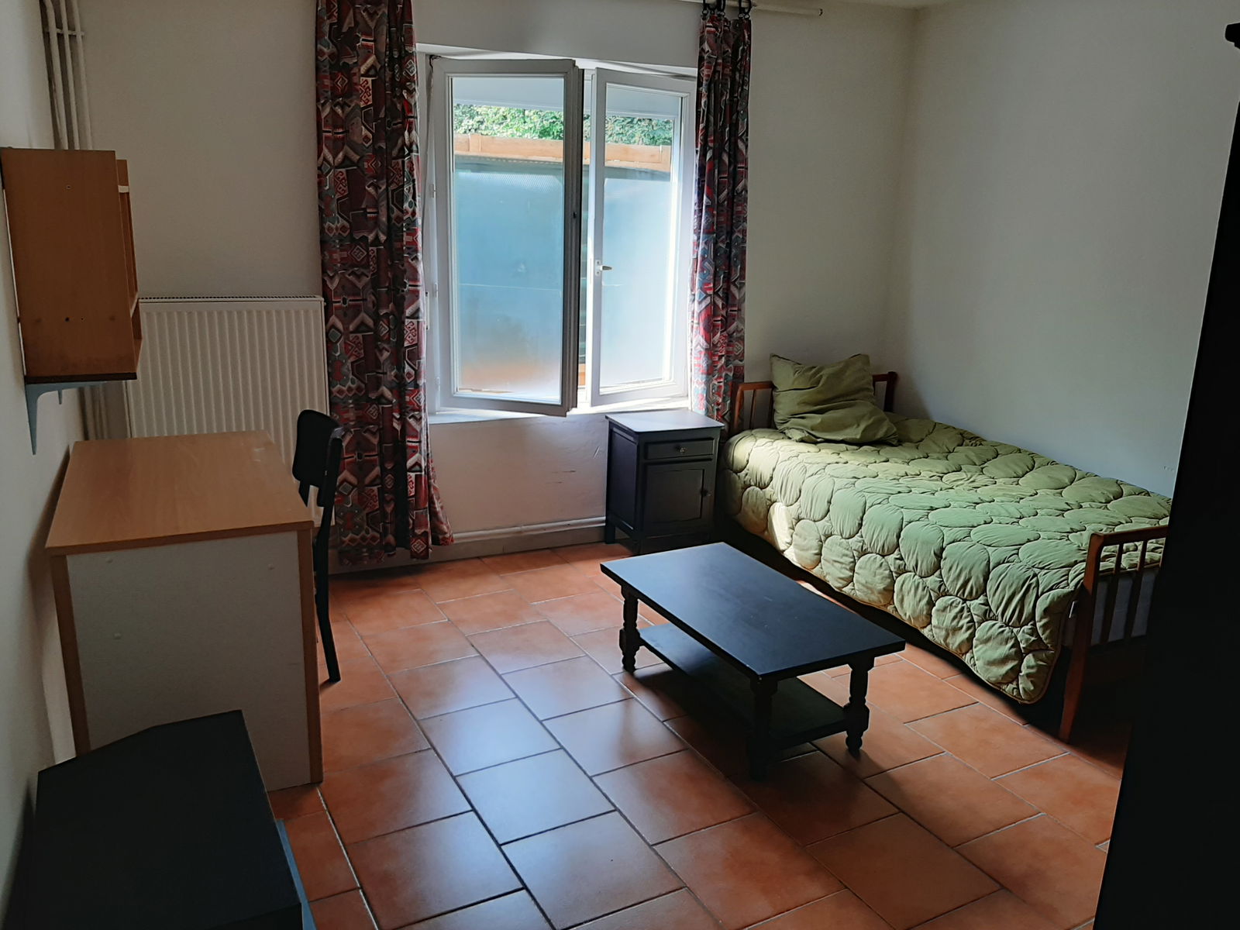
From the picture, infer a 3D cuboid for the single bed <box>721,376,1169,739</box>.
[{"bbox_3d":[1.401,0.193,3.859,0.993,0.776,2.102,-4,15,-23],"label":"single bed"}]

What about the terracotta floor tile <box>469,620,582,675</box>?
[{"bbox_3d":[-0.340,0.658,3.354,0.332,0.010,0.327,-7,17,-29],"label":"terracotta floor tile"}]

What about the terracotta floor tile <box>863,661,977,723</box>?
[{"bbox_3d":[0.964,0.772,3.167,0.335,0.010,0.335,-6,16,-28],"label":"terracotta floor tile"}]

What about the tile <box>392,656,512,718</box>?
[{"bbox_3d":[-0.555,0.730,3.058,0.332,0.010,0.327,-7,17,-29],"label":"tile"}]

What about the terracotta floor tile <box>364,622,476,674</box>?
[{"bbox_3d":[-0.716,0.652,3.336,0.332,0.010,0.327,-7,17,-29],"label":"terracotta floor tile"}]

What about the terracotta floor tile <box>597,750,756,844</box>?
[{"bbox_3d":[0.144,0.904,2.556,0.335,0.010,0.335,-6,16,-28],"label":"terracotta floor tile"}]

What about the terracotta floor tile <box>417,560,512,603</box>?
[{"bbox_3d":[-0.687,0.510,4.003,0.335,0.010,0.335,-6,16,-28],"label":"terracotta floor tile"}]

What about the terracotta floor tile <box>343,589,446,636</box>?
[{"bbox_3d":[-0.881,0.578,3.636,0.332,0.012,0.332,-6,16,-28],"label":"terracotta floor tile"}]

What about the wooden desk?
[{"bbox_3d":[-1.284,0.393,2.777,0.575,0.740,1.095,-5,16,-26],"label":"wooden desk"}]

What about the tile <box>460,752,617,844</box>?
[{"bbox_3d":[-0.233,0.886,2.502,0.332,0.010,0.327,-7,17,-29],"label":"tile"}]

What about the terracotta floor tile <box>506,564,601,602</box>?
[{"bbox_3d":[-0.306,0.517,4.018,0.335,0.010,0.335,-6,16,-28],"label":"terracotta floor tile"}]

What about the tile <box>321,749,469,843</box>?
[{"bbox_3d":[-0.608,0.879,2.483,0.332,0.012,0.332,-6,16,-28],"label":"tile"}]

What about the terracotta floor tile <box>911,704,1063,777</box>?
[{"bbox_3d":[1.115,0.837,2.843,0.332,0.010,0.327,-7,17,-29],"label":"terracotta floor tile"}]

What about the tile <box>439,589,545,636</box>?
[{"bbox_3d":[-0.501,0.580,3.632,0.332,0.010,0.327,-7,17,-29],"label":"tile"}]

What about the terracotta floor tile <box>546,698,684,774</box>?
[{"bbox_3d":[-0.016,0.818,2.804,0.332,0.012,0.332,-6,16,-28],"label":"terracotta floor tile"}]

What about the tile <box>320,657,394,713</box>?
[{"bbox_3d":[-0.944,0.736,3.092,0.335,0.010,0.335,-6,16,-28],"label":"tile"}]

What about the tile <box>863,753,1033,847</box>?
[{"bbox_3d":[0.903,0.912,2.554,0.332,0.012,0.332,-6,16,-28],"label":"tile"}]

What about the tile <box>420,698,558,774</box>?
[{"bbox_3d":[-0.393,0.810,2.784,0.332,0.012,0.332,-6,16,-28],"label":"tile"}]

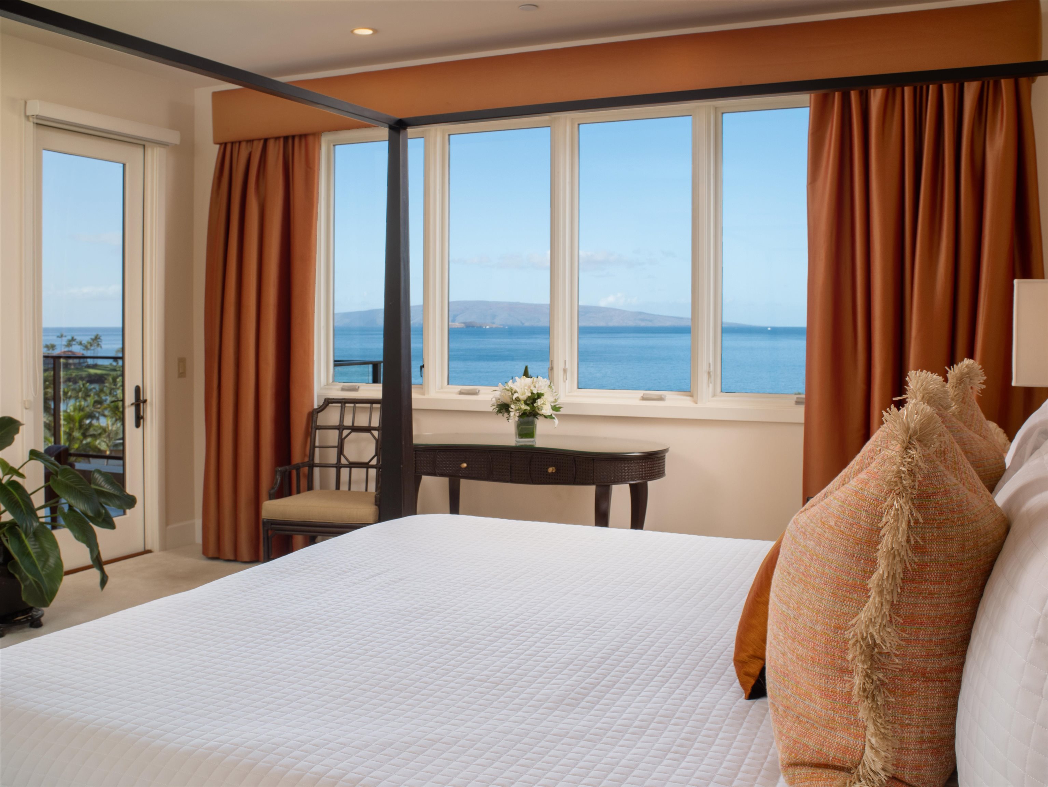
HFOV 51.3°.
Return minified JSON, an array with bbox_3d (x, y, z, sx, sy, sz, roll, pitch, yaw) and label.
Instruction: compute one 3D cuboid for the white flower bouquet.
[{"bbox_3d":[0.012,0.049,5.211,0.309,0.364,0.284,0,2,0],"label":"white flower bouquet"}]

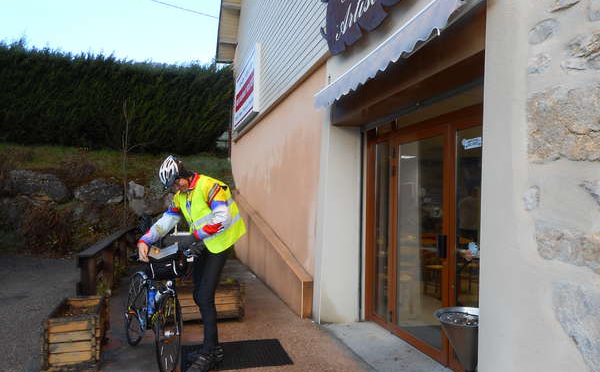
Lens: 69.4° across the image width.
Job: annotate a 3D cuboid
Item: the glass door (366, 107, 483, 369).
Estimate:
[{"bbox_3d":[1.158,0.465,4.109,0.099,2.167,2.246,2,-3,-17],"label":"glass door"}]

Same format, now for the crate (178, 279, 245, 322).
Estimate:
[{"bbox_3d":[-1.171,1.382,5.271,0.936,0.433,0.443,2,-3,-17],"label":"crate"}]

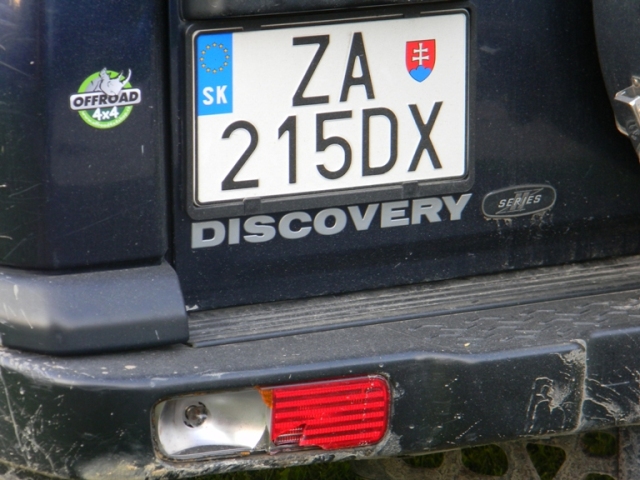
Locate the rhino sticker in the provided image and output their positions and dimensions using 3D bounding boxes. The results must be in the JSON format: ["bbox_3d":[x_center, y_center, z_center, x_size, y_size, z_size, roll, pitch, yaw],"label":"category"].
[{"bbox_3d":[-0.235,-0.155,3.004,0.081,0.069,0.003,-5,16,-19],"label":"rhino sticker"}]

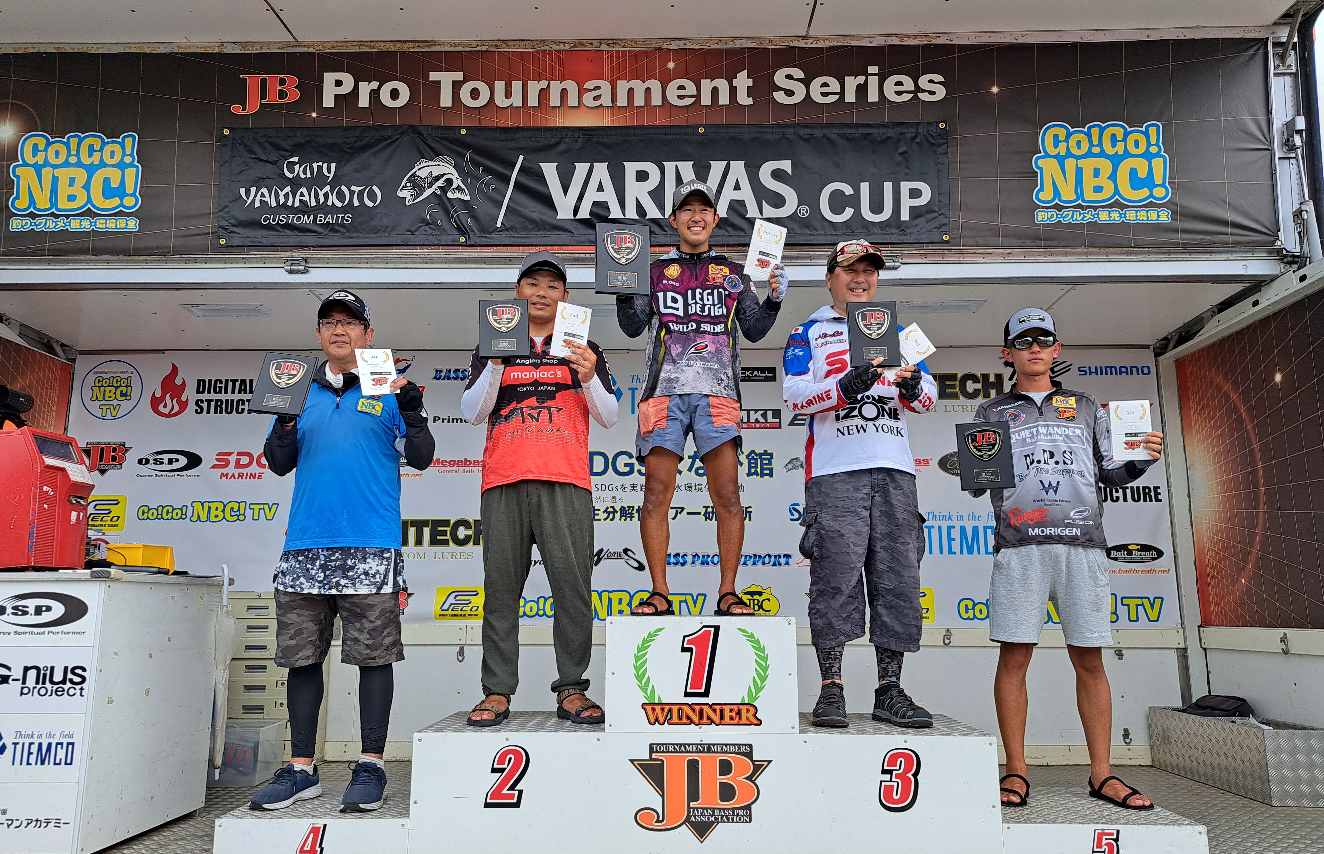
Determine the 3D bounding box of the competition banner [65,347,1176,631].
[{"bbox_3d":[-0.304,0.317,5.097,6.160,1.545,0.020,0,-11,1],"label":"competition banner"}]

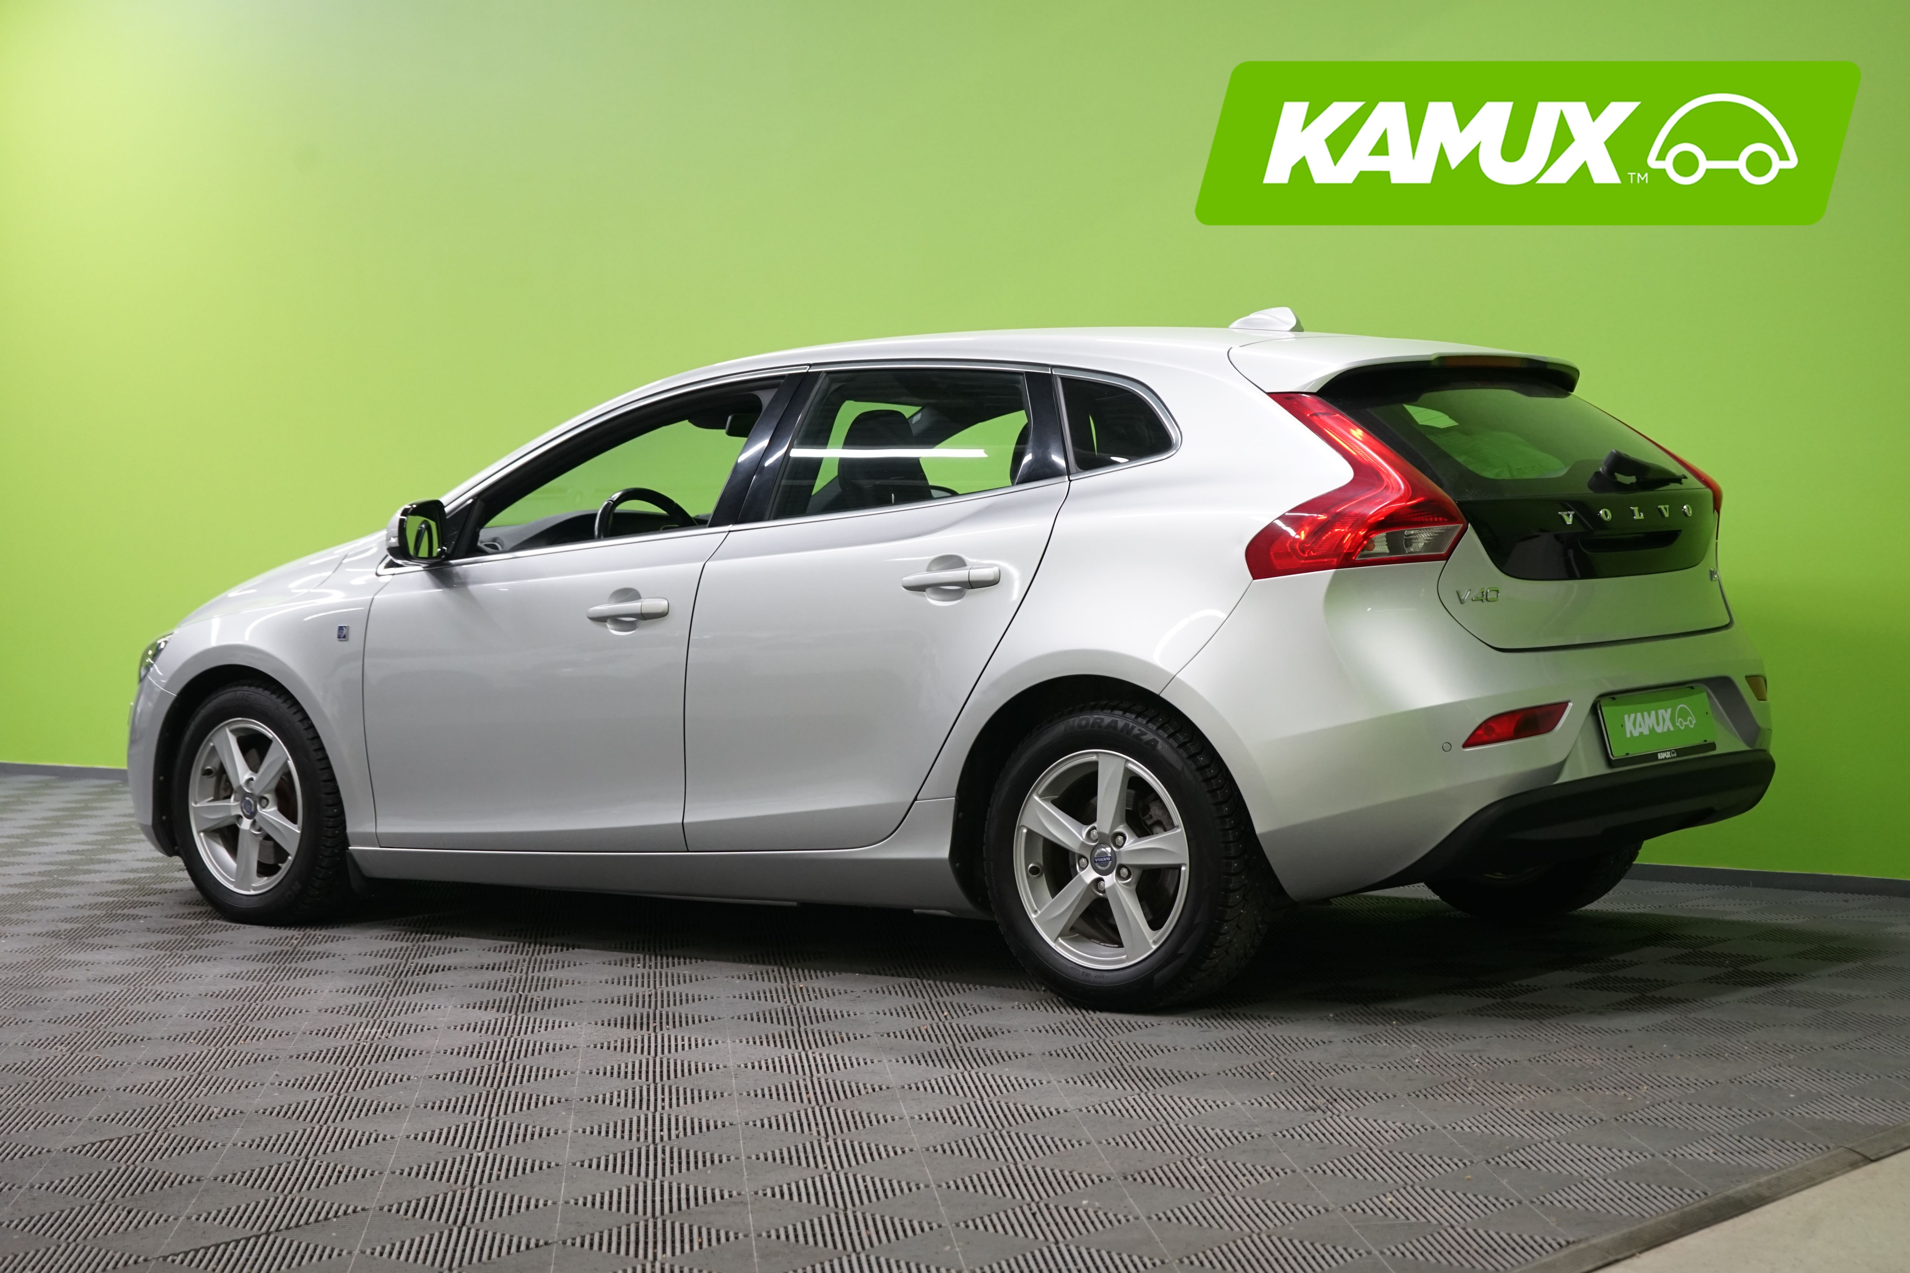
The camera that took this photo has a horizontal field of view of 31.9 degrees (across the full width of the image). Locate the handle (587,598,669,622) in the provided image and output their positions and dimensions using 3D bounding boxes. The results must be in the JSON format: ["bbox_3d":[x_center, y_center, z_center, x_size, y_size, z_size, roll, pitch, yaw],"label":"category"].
[{"bbox_3d":[-0.715,-0.059,7.333,0.243,0.046,0.052,1,3,40],"label":"handle"}]

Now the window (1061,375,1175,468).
[{"bbox_3d":[0.322,-0.425,6.687,0.300,0.205,0.060,0,-18,36],"label":"window"}]

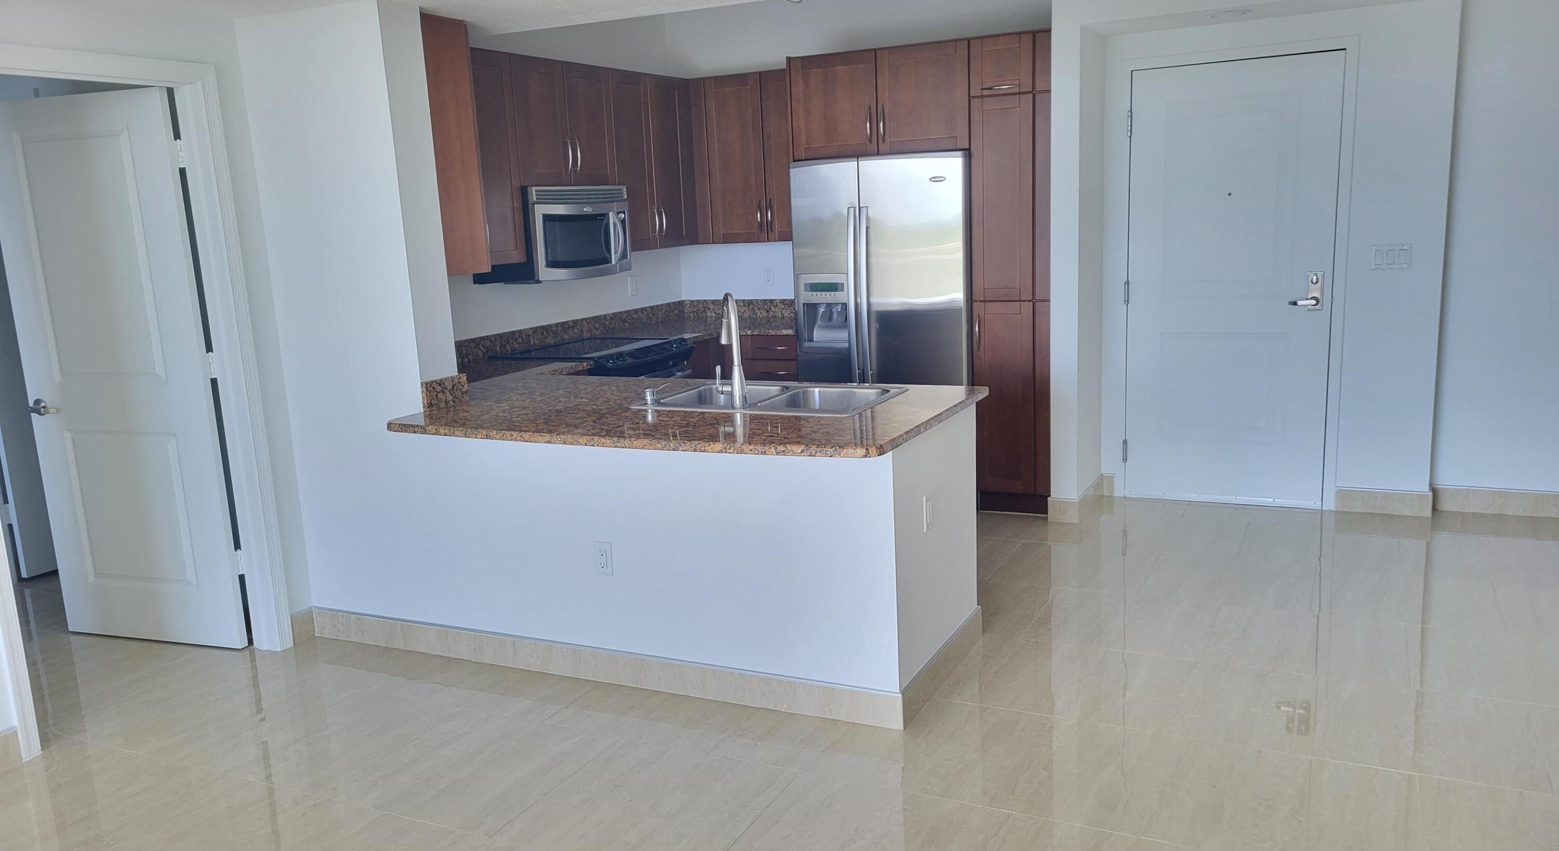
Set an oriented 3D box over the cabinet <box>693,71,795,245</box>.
[{"bbox_3d":[-0.068,-1.484,6.530,0.746,0.905,0.327,3,12,26],"label":"cabinet"}]

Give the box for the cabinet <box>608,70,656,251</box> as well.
[{"bbox_3d":[-0.897,-1.378,6.157,0.345,0.908,0.355,3,12,26],"label":"cabinet"}]

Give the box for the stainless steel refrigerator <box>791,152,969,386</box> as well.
[{"bbox_3d":[0.637,-0.496,6.141,0.905,1.790,0.760,3,12,26],"label":"stainless steel refrigerator"}]

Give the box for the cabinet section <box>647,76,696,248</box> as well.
[{"bbox_3d":[-0.731,-1.424,6.399,0.327,0.897,0.370,3,12,26],"label":"cabinet section"}]

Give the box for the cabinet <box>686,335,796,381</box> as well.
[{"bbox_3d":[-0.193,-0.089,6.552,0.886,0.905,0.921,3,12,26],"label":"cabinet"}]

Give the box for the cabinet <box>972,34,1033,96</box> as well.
[{"bbox_3d":[1.161,-1.723,5.698,0.300,0.264,0.632,3,12,26],"label":"cabinet"}]

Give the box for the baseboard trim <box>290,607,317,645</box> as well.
[{"bbox_3d":[-1.840,0.775,4.515,0.015,0.115,0.108,3,12,26],"label":"baseboard trim"}]

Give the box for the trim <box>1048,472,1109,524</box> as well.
[{"bbox_3d":[1.509,0.361,5.930,0.175,0.116,0.562,3,12,26],"label":"trim"}]

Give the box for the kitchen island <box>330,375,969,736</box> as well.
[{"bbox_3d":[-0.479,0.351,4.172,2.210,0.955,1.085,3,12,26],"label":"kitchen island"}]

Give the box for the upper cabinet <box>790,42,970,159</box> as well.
[{"bbox_3d":[0.615,-1.635,5.997,0.917,0.498,0.650,3,12,26],"label":"upper cabinet"}]

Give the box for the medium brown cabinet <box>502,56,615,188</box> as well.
[{"bbox_3d":[-1.152,-1.430,5.616,0.345,0.575,0.790,3,12,26],"label":"medium brown cabinet"}]

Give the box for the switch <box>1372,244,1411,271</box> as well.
[{"bbox_3d":[2.797,-0.769,5.354,0.162,0.117,0.013,3,12,26],"label":"switch"}]

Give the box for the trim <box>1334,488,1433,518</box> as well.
[{"bbox_3d":[2.869,0.365,5.563,0.401,0.116,0.015,3,12,26],"label":"trim"}]

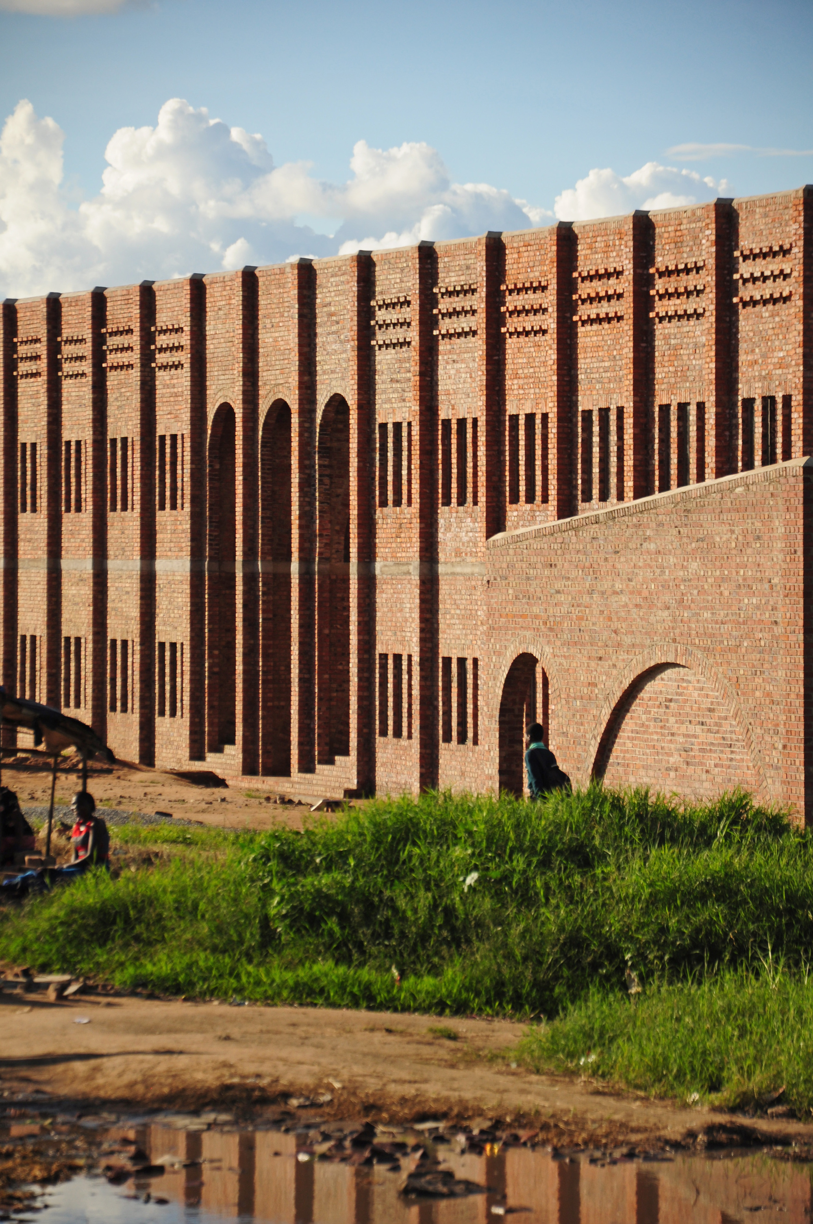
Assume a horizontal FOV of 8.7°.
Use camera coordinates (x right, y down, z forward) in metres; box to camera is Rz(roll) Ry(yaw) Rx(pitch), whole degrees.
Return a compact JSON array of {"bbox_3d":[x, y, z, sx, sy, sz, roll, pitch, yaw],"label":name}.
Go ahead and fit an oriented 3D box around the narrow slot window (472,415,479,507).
[{"bbox_3d":[1.271,-2.550,90.470,0.150,1.500,0.430,0,1,-21],"label":"narrow slot window"}]

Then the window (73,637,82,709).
[{"bbox_3d":[-6.564,1.246,108.139,0.200,1.439,0.445,0,1,-21],"label":"window"}]

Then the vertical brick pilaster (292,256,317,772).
[{"bbox_3d":[-1.905,-1.711,97.136,0.260,9.400,0.345,0,1,-21],"label":"vertical brick pilaster"}]

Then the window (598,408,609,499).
[{"bbox_3d":[2.881,-2.205,74.990,0.200,1.315,0.405,0,1,-21],"label":"window"}]

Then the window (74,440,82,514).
[{"bbox_3d":[-6.774,-2.826,111.142,0.150,1.508,0.430,0,1,-21],"label":"window"}]

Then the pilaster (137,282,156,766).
[{"bbox_3d":[-5.203,-1.731,105.528,0.260,9.578,0.345,0,1,-21],"label":"pilaster"}]

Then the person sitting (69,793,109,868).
[{"bbox_3d":[-3.176,2.233,52.006,0.620,0.950,0.460,0,1,-20],"label":"person sitting"}]

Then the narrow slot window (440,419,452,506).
[{"bbox_3d":[0.760,-2.570,91.781,0.150,1.502,0.430,0,1,-21],"label":"narrow slot window"}]

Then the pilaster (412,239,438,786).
[{"bbox_3d":[0.260,-1.409,86.150,0.222,9.033,0.345,0,1,-21],"label":"pilaster"}]

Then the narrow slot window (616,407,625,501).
[{"bbox_3d":[3.257,-2.335,78.917,0.120,1.397,0.419,0,1,-21],"label":"narrow slot window"}]

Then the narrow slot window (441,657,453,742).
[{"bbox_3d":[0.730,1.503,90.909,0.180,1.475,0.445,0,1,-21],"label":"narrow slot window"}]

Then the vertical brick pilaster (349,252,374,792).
[{"bbox_3d":[-0.761,-1.460,88.768,0.222,9.006,0.345,0,1,-21],"label":"vertical brick pilaster"}]

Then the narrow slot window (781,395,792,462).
[{"bbox_3d":[5.622,-2.413,77.016,0.200,1.440,0.445,0,1,-21],"label":"narrow slot window"}]

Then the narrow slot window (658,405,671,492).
[{"bbox_3d":[4.019,-2.434,81.101,0.200,1.440,0.445,0,1,-21],"label":"narrow slot window"}]

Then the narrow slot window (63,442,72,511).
[{"bbox_3d":[-6.970,-2.797,110.447,0.180,1.475,0.445,0,1,-21],"label":"narrow slot window"}]

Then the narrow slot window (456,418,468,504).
[{"bbox_3d":[0.948,-2.380,84.840,0.120,1.395,0.419,0,1,-21],"label":"narrow slot window"}]

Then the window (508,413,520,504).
[{"bbox_3d":[1.839,-2.481,86.661,0.200,1.450,0.445,0,1,-21],"label":"window"}]

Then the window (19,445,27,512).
[{"bbox_3d":[-8.094,-2.844,113.308,0.180,1.475,0.445,0,1,-21],"label":"window"}]

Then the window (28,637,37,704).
[{"bbox_3d":[-7.661,1.220,110.936,0.200,1.440,0.445,0,1,-21],"label":"window"}]

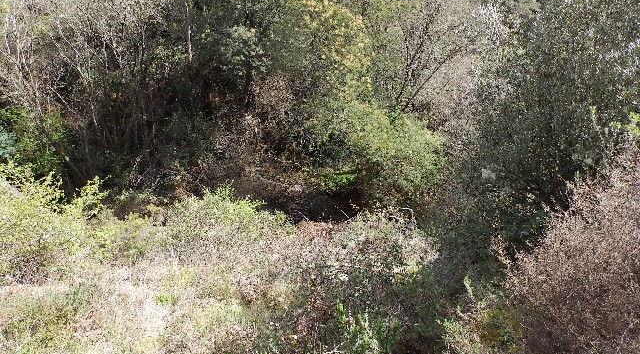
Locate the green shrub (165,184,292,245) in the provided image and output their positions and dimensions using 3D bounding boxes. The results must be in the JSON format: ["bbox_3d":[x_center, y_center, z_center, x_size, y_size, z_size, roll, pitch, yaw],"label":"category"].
[{"bbox_3d":[-2.362,0.981,10.500,3.200,1.400,2.100,0,21,0],"label":"green shrub"}]

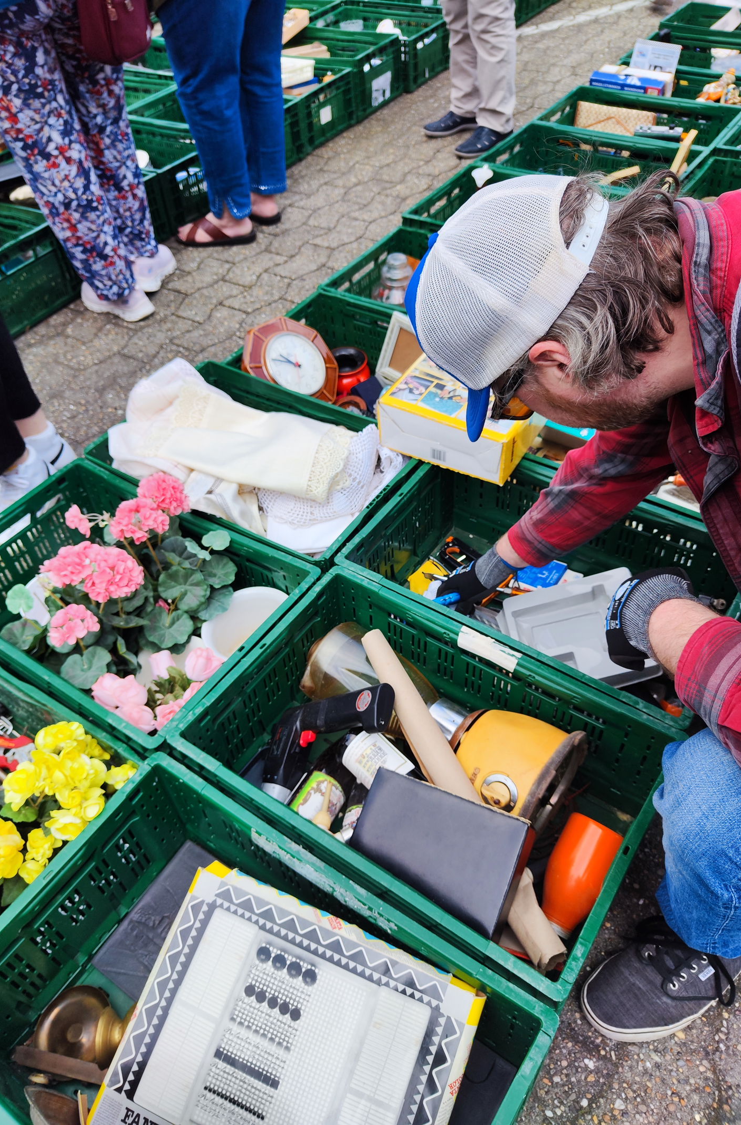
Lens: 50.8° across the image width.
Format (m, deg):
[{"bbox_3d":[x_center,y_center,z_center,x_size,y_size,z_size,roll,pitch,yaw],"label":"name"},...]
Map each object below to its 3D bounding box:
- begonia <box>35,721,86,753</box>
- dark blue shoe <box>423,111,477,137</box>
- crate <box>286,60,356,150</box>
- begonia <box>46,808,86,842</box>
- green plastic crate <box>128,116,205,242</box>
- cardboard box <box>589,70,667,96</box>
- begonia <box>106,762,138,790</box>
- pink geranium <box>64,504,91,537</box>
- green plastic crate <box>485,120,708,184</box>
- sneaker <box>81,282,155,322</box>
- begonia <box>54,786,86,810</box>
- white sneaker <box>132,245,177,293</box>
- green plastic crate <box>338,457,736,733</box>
[{"bbox_3d":[-0.441,0.251,1.110,0.070,0.045,0.060,-5,47,0],"label":"begonia"},{"bbox_3d":[0.357,-1.866,3.263,0.285,0.098,0.102,-17,48,-12],"label":"dark blue shoe"},{"bbox_3d":[-0.430,-1.987,3.387,0.600,0.225,0.400,22,52,23],"label":"crate"},{"bbox_3d":[-0.413,0.358,1.061,0.055,0.044,0.050,-2,47,2],"label":"begonia"},{"bbox_3d":[-0.857,-1.465,2.934,0.600,0.225,0.400,22,52,23],"label":"green plastic crate"},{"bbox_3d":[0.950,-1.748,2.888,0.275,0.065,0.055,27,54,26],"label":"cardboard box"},{"bbox_3d":[-0.346,0.299,1.090,0.048,0.038,0.045,-5,47,0],"label":"begonia"},{"bbox_3d":[-0.519,-0.074,1.386,0.045,0.048,0.043,-2,47,2],"label":"pink geranium"},{"bbox_3d":[0.704,-1.210,2.561,0.600,0.235,0.400,25,53,25],"label":"green plastic crate"},{"bbox_3d":[-0.810,-0.839,2.422,0.260,0.105,0.100,21,52,22],"label":"sneaker"},{"bbox_3d":[-0.407,0.318,1.055,0.044,0.034,0.042,-5,47,0],"label":"begonia"},{"bbox_3d":[-0.726,-0.942,2.506,0.100,0.115,0.262,26,54,26],"label":"white sneaker"},{"bbox_3d":[0.300,0.067,1.370,0.600,0.230,0.400,25,54,25],"label":"green plastic crate"}]

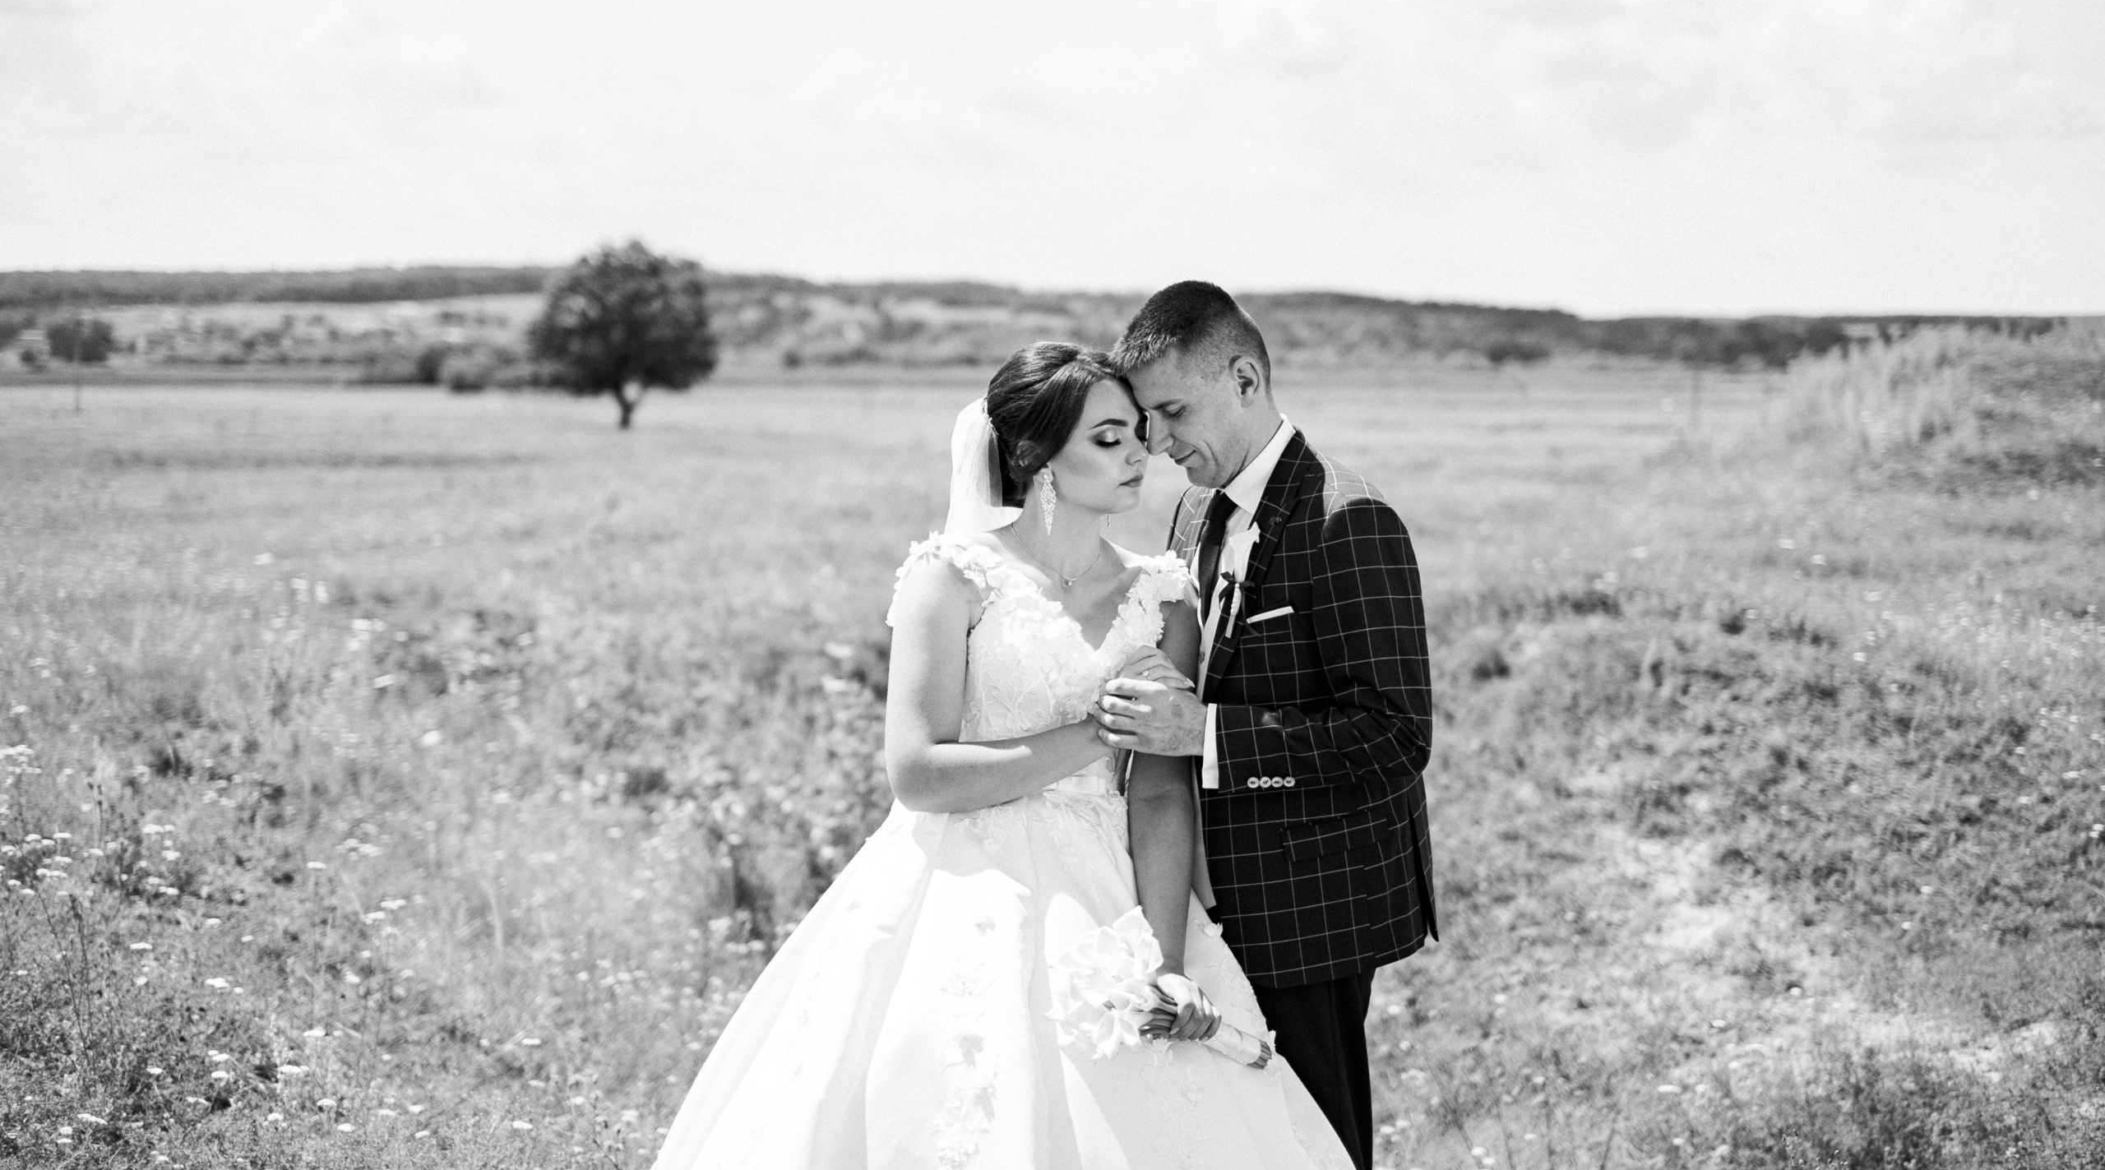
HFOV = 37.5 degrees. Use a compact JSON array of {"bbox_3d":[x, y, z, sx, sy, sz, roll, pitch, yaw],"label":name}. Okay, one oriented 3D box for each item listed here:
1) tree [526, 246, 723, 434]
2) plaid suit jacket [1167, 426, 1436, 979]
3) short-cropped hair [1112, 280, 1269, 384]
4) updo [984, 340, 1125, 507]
[{"bbox_3d":[-10.369,-6.065,75.000,4.500,4.550,4.500,0,4,0],"label":"tree"},{"bbox_3d":[0.325,0.163,4.120,0.360,0.750,0.490,-3,5,-36],"label":"plaid suit jacket"},{"bbox_3d":[0.183,-0.330,4.080,0.200,0.150,0.170,-17,11,-26],"label":"short-cropped hair"},{"bbox_3d":[0.005,-0.210,4.070,0.210,0.215,0.180,9,9,39],"label":"updo"}]

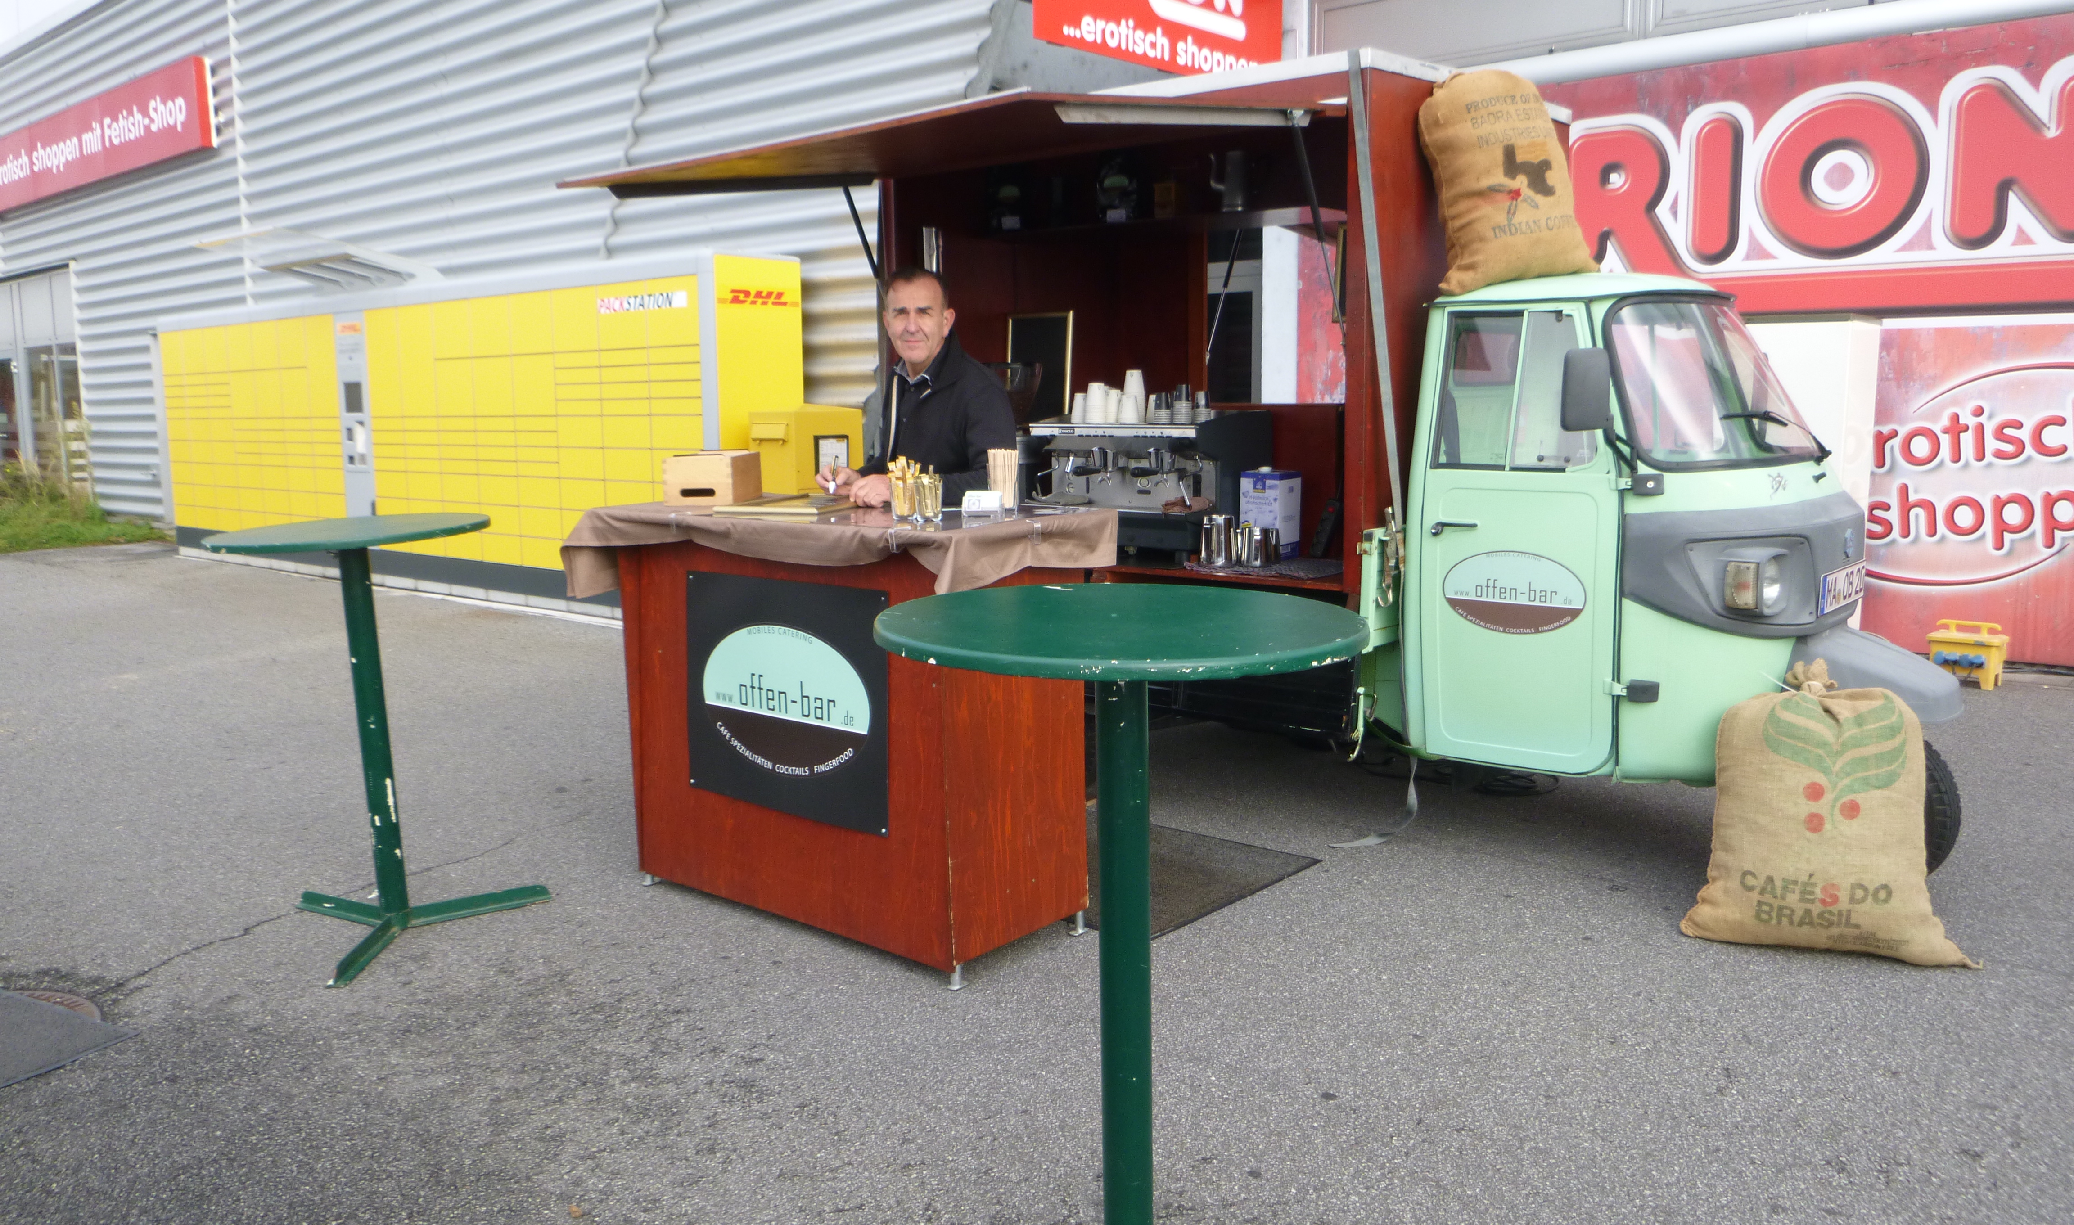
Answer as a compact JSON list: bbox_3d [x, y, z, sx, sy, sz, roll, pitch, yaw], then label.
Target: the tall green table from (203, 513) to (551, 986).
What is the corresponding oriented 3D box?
[{"bbox_3d":[-1.823,0.328,4.045,0.730,1.110,0.730,-1,8,0],"label":"tall green table"}]

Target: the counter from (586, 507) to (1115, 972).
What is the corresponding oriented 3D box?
[{"bbox_3d":[-0.542,0.278,4.161,1.450,1.120,0.670,6,11,40],"label":"counter"}]

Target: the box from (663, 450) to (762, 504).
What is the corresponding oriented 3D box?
[{"bbox_3d":[-0.999,-0.418,4.651,0.215,0.145,0.340,0,8,6],"label":"box"}]

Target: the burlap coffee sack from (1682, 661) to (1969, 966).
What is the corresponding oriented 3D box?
[{"bbox_3d":[2.021,0.482,3.848,0.630,0.700,0.310,3,9,24],"label":"burlap coffee sack"}]

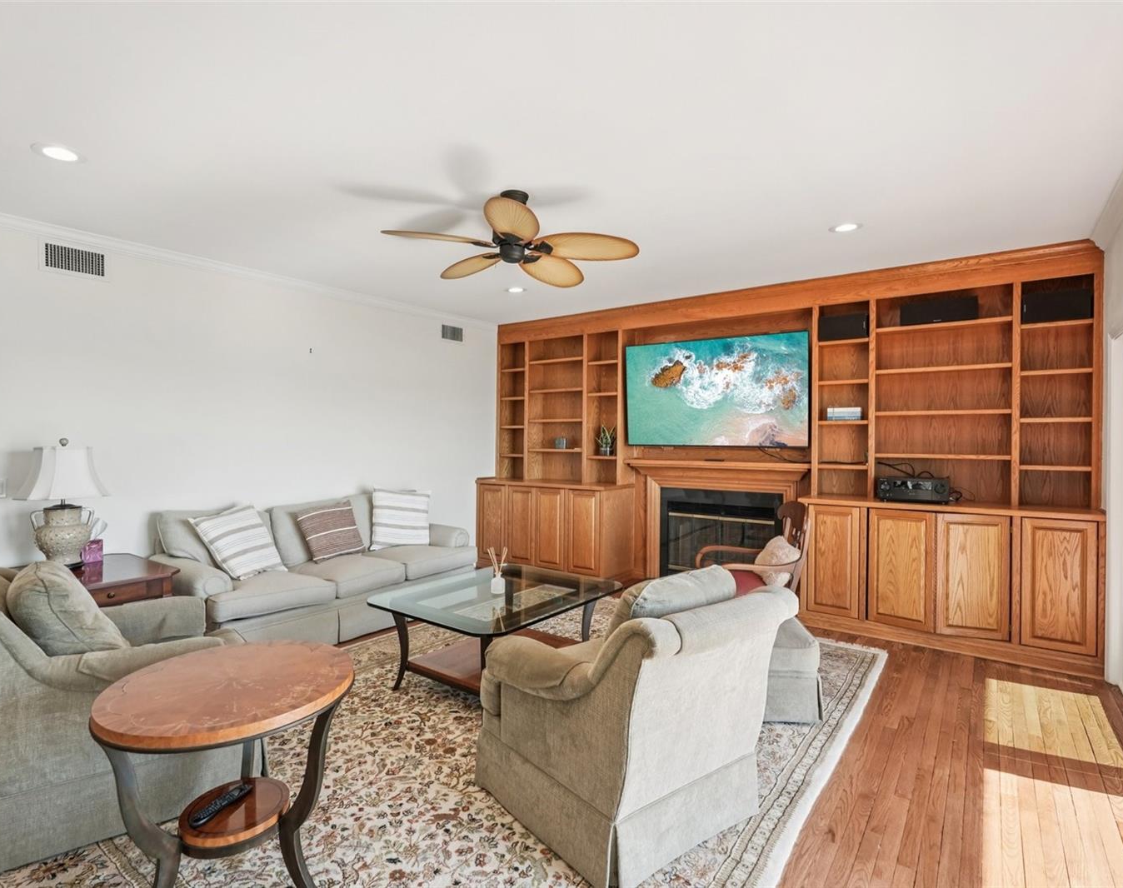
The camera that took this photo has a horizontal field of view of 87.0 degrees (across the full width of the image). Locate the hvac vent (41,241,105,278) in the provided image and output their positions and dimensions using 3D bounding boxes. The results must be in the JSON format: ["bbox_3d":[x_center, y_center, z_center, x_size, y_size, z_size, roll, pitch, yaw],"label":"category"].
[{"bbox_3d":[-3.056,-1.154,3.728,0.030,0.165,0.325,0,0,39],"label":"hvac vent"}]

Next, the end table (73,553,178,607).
[{"bbox_3d":[-2.713,1.041,3.343,0.920,0.640,0.720,0,0,36],"label":"end table"}]

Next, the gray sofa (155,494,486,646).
[{"bbox_3d":[-1.748,0.907,4.459,0.990,0.920,2.120,0,0,37],"label":"gray sofa"}]

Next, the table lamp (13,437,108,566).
[{"bbox_3d":[-2.854,0.342,3.398,0.390,0.750,0.410,0,0,36],"label":"table lamp"}]

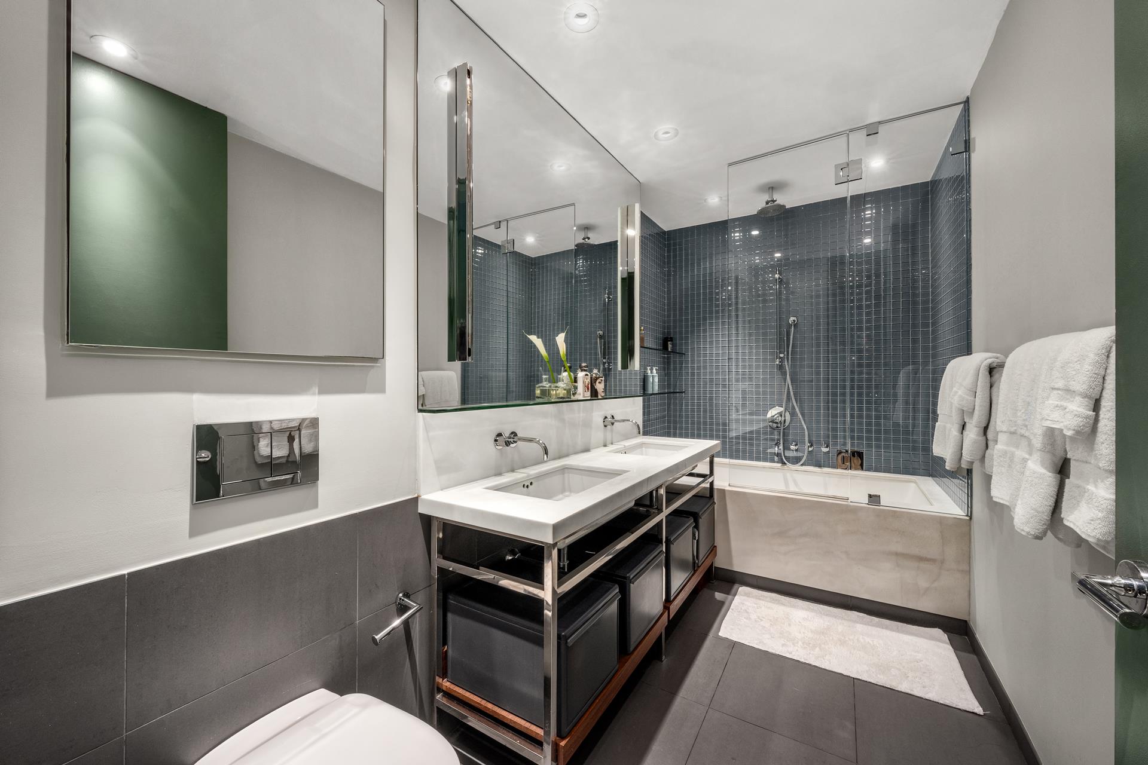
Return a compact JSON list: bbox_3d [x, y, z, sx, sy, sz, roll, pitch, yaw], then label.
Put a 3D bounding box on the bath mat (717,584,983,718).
[{"bbox_3d":[1.198,1.161,2.066,0.905,0.020,0.572,0,0,31],"label":"bath mat"}]

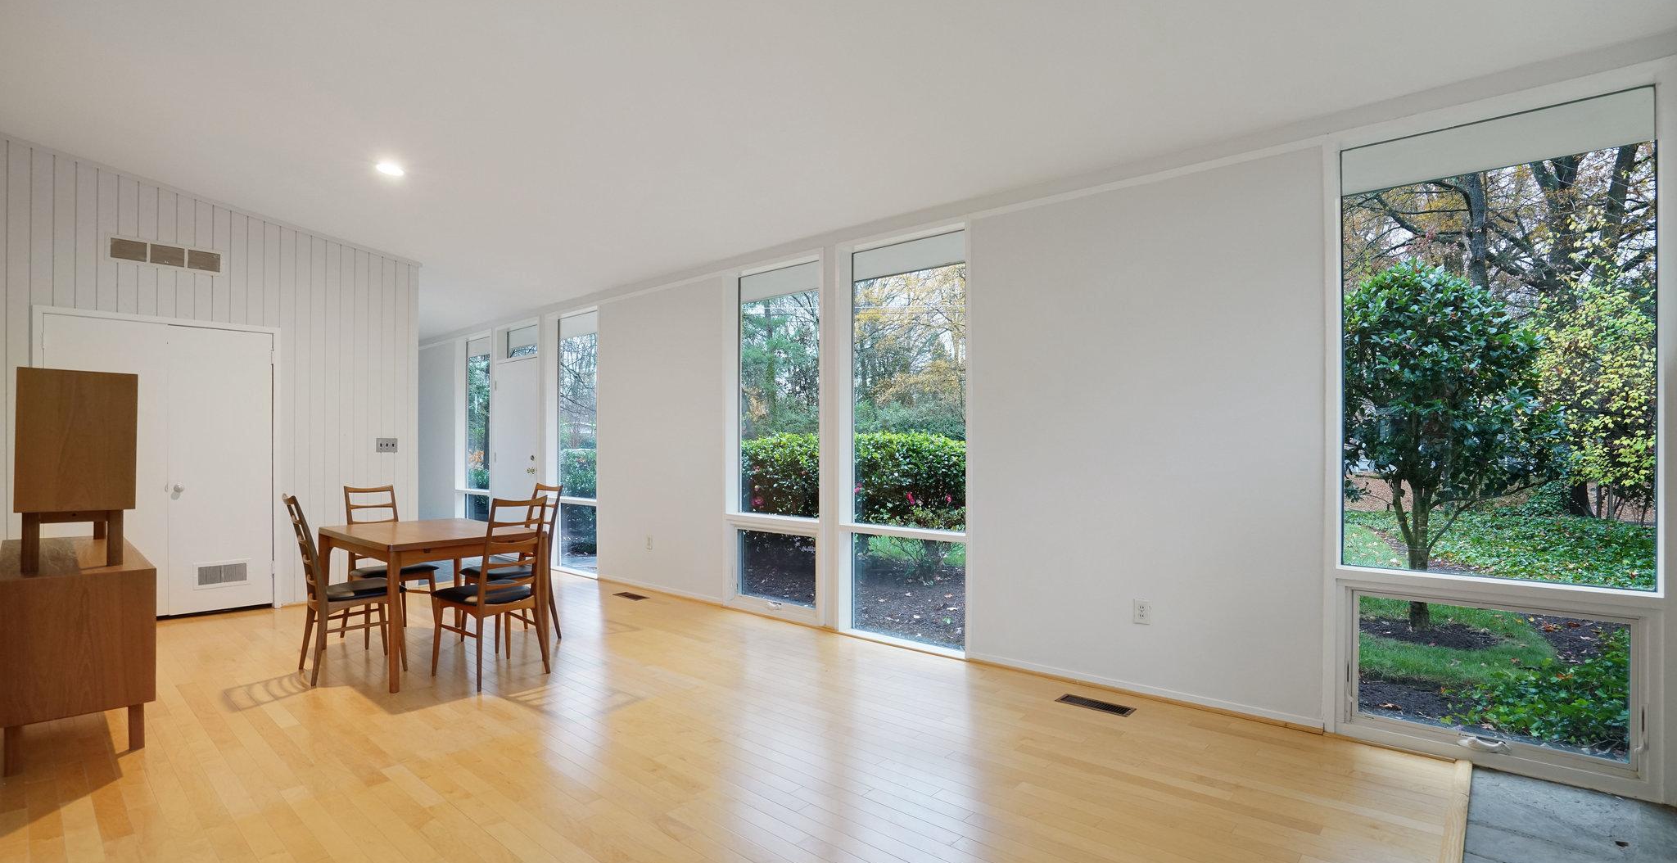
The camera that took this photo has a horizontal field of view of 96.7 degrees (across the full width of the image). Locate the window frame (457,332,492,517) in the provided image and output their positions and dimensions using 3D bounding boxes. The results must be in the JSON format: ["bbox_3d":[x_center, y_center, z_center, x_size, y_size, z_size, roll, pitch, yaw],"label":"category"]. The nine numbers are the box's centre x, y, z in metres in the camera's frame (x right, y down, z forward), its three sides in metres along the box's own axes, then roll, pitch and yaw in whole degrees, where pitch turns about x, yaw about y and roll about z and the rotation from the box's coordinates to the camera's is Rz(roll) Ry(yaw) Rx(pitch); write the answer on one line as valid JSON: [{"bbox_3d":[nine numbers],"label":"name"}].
[{"bbox_3d":[-4.016,0.111,8.309,0.910,2.450,0.130,0,0,40],"label":"window frame"}]

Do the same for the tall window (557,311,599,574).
[{"bbox_3d":[-2.446,0.112,7.014,0.880,2.430,0.140,0,0,40],"label":"tall window"}]

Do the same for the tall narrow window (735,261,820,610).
[{"bbox_3d":[-0.429,0.055,5.342,0.980,2.480,0.140,0,0,40],"label":"tall narrow window"}]

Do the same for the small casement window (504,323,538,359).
[{"bbox_3d":[-3.268,-0.939,7.706,0.860,0.380,0.110,0,0,40],"label":"small casement window"}]

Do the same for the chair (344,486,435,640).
[{"bbox_3d":[-2.905,0.830,4.779,0.530,0.970,0.470,0,0,40],"label":"chair"}]

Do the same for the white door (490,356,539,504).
[{"bbox_3d":[-3.308,0.296,7.721,0.910,2.070,0.070,0,0,40],"label":"white door"}]

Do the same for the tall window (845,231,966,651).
[{"bbox_3d":[0.404,0.060,4.651,0.985,2.500,0.140,0,0,40],"label":"tall window"}]

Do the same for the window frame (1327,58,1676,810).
[{"bbox_3d":[2.502,0.027,2.912,0.935,2.460,0.140,0,0,40],"label":"window frame"}]

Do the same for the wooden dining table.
[{"bbox_3d":[-2.404,0.947,4.402,1.165,0.730,0.800,0,0,40],"label":"wooden dining table"}]

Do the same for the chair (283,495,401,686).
[{"bbox_3d":[-2.698,0.826,4.065,0.520,0.970,0.470,0,0,-43],"label":"chair"}]

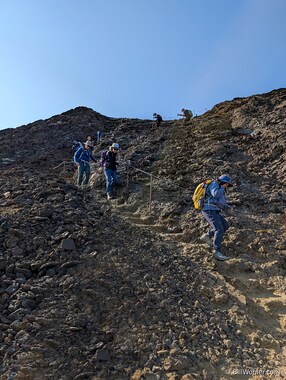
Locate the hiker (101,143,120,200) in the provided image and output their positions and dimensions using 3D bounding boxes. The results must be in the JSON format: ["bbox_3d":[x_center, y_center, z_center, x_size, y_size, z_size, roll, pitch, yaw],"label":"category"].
[{"bbox_3d":[-0.955,-0.535,7.750,0.500,1.640,0.480,-4,-8,41],"label":"hiker"}]

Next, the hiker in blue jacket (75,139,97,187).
[{"bbox_3d":[-2.071,-0.947,9.500,0.620,1.650,0.550,4,-7,-30],"label":"hiker in blue jacket"}]

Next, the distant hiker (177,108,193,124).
[{"bbox_3d":[3.461,-6.088,22.000,1.000,1.350,0.550,3,-6,-20],"label":"distant hiker"}]

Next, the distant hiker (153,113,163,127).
[{"bbox_3d":[1.374,-6.653,25.000,0.800,1.380,0.520,4,-6,-25],"label":"distant hiker"}]

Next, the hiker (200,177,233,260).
[{"bbox_3d":[1.351,0.509,4.850,0.580,1.550,0.500,-1,-6,22],"label":"hiker"}]

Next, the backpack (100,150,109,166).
[{"bbox_3d":[-1.153,-0.943,7.900,0.240,0.470,0.300,-3,-7,37],"label":"backpack"}]

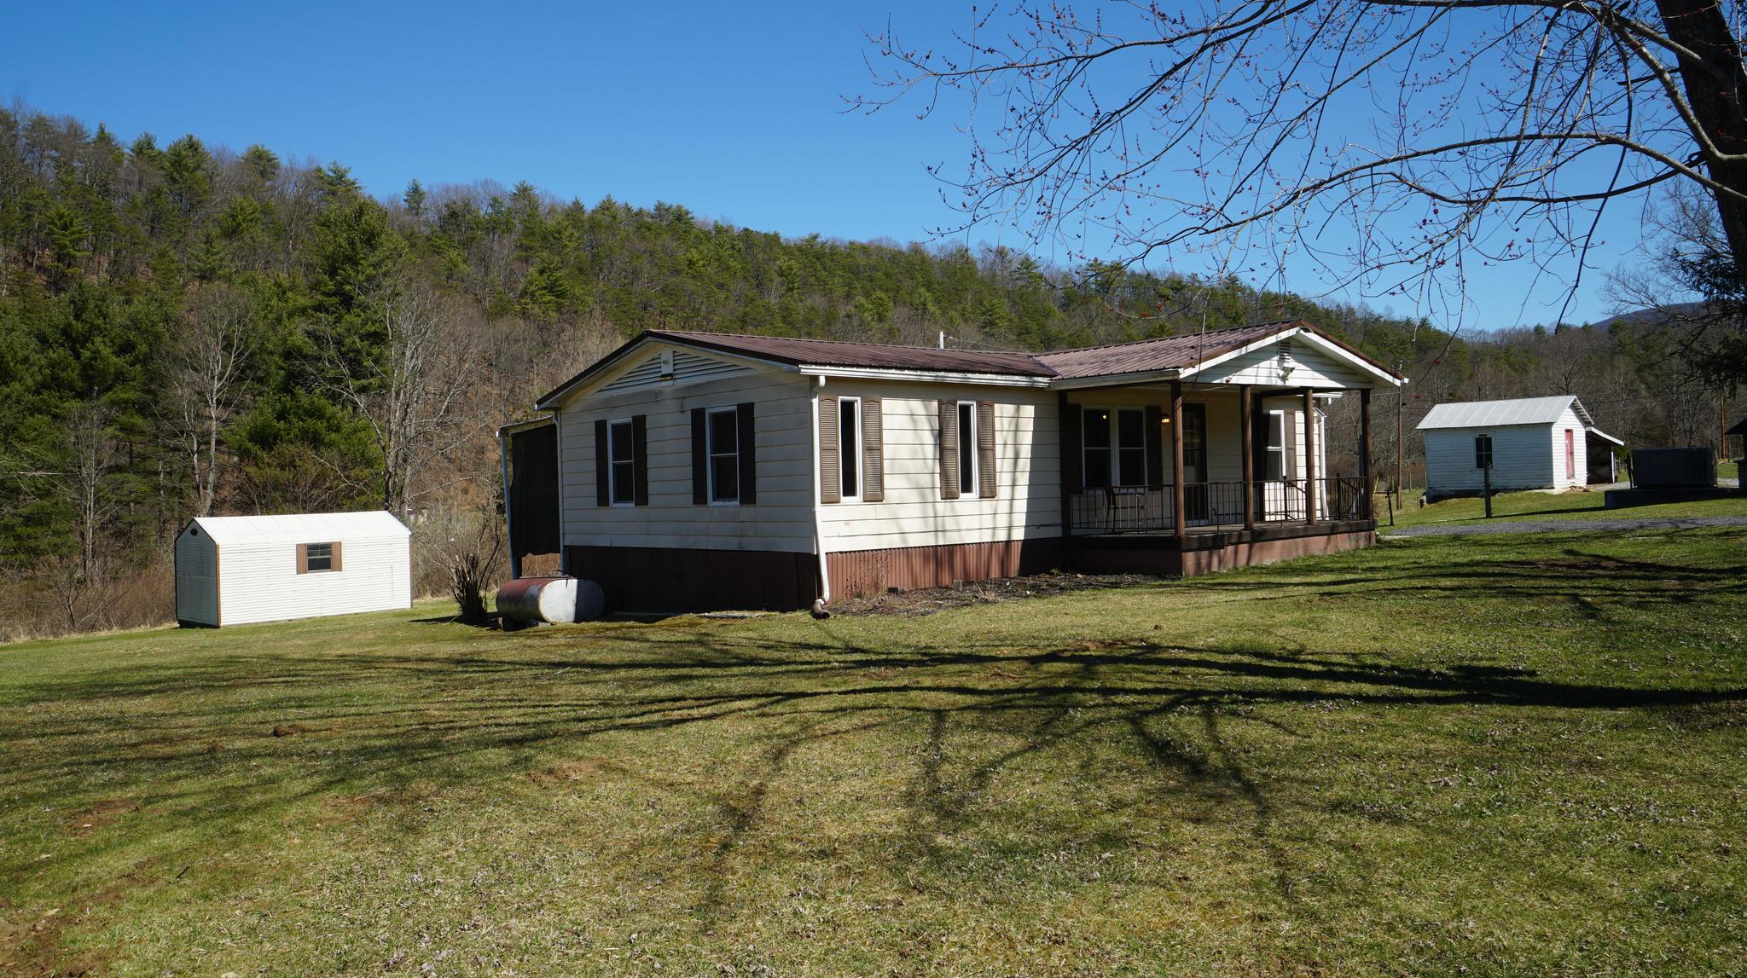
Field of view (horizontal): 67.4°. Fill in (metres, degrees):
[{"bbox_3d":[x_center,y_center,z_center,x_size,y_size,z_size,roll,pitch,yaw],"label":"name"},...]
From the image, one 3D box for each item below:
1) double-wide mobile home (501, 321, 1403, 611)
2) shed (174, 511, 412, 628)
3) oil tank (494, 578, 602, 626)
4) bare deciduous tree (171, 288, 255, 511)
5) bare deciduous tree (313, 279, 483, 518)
[{"bbox_3d":[1.928,-0.535,23.966,13.514,4.141,11.412,-1,0,-41],"label":"double-wide mobile home"},{"bbox_3d":[-14.560,1.952,33.143,2.624,2.599,4.943,-2,0,42],"label":"shed"},{"bbox_3d":[-5.234,1.804,21.272,1.120,0.760,1.560,-1,0,-41],"label":"oil tank"},{"bbox_3d":[-29.305,-2.720,58.000,3.927,12.573,3.927,-1,0,-27],"label":"bare deciduous tree"},{"bbox_3d":[-21.784,-3.002,60.000,7.876,13.382,7.876,-1,0,-20],"label":"bare deciduous tree"}]

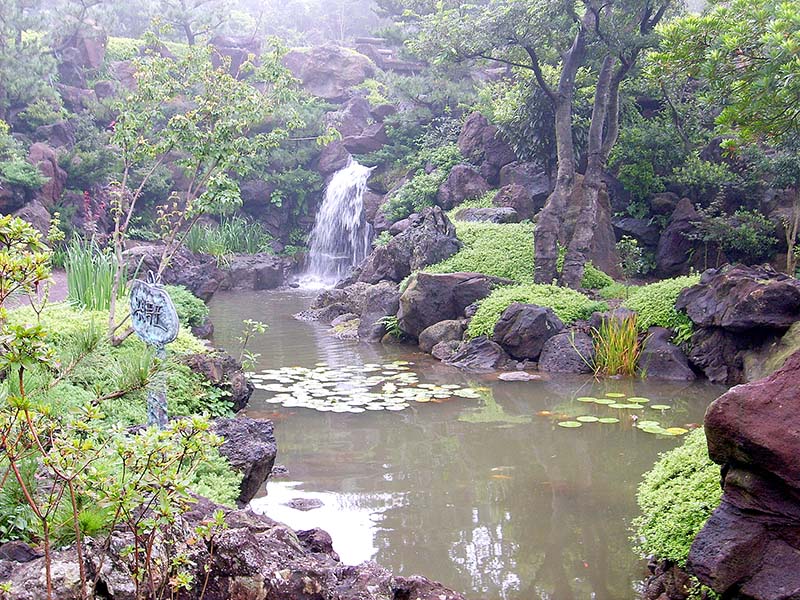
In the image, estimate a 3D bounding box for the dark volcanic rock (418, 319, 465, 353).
[{"bbox_3d":[0.530,0.466,12.700,0.580,0.420,0.480,0,6,2],"label":"dark volcanic rock"}]

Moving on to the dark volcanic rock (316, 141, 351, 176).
[{"bbox_3d":[-1.532,-3.261,22.900,0.783,0.830,0.750,0,7,-4],"label":"dark volcanic rock"}]

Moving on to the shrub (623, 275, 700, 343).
[{"bbox_3d":[3.394,0.110,12.900,1.012,0.794,1.000,2,7,15],"label":"shrub"}]

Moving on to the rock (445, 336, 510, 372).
[{"bbox_3d":[0.986,0.694,12.650,0.840,0.422,0.620,1,7,4],"label":"rock"}]

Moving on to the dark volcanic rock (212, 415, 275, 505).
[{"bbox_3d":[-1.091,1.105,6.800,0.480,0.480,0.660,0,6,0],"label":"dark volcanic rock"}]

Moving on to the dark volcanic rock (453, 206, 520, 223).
[{"bbox_3d":[1.428,-1.411,16.600,1.120,0.320,0.650,1,6,5],"label":"dark volcanic rock"}]

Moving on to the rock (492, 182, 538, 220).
[{"bbox_3d":[2.069,-1.764,17.800,0.824,0.681,0.700,1,7,7],"label":"rock"}]

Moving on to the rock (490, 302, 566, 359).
[{"bbox_3d":[1.668,0.412,13.000,0.968,0.706,0.800,1,7,7],"label":"rock"}]

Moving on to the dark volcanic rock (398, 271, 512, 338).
[{"bbox_3d":[0.768,0.088,13.500,1.550,0.880,0.950,0,6,3],"label":"dark volcanic rock"}]

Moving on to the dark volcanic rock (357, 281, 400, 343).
[{"bbox_3d":[-0.278,0.170,13.500,0.640,0.800,0.700,0,6,-1],"label":"dark volcanic rock"}]

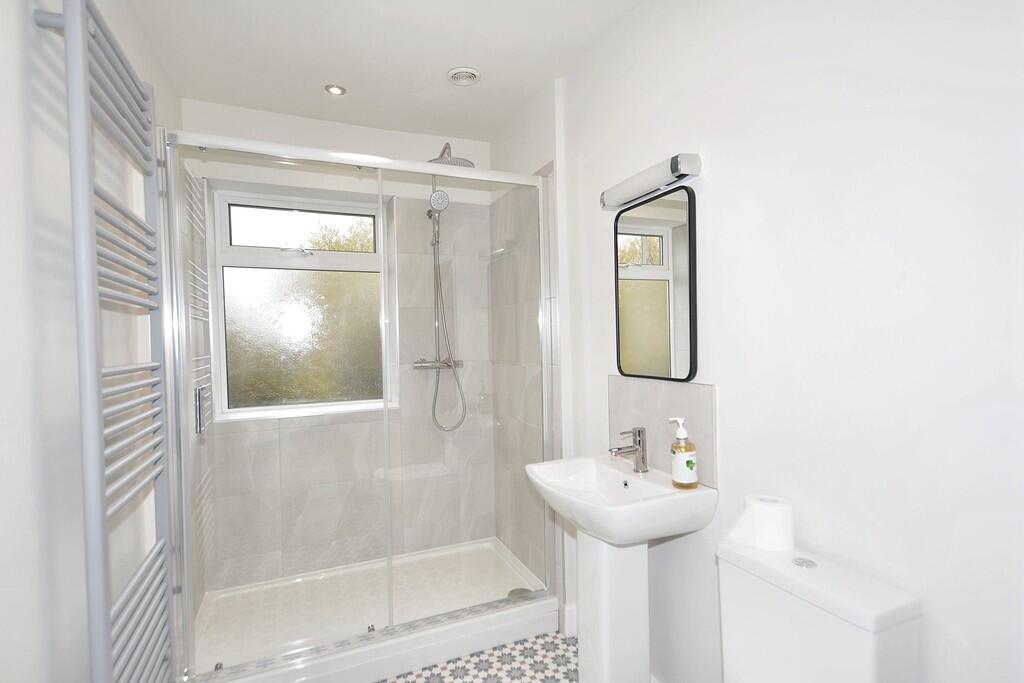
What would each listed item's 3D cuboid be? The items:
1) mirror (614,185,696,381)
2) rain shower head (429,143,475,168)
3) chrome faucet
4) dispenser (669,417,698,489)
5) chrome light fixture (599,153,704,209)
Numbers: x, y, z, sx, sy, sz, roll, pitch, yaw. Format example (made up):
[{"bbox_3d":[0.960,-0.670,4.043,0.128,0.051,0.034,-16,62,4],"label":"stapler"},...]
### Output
[{"bbox_3d":[0.457,-0.169,1.393,0.026,0.585,0.345,-2,1,-25],"label":"mirror"},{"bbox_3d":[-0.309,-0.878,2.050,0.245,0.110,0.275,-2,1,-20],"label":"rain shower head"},{"bbox_3d":[0.384,0.362,1.400,0.145,0.143,0.046,-2,1,-25],"label":"chrome faucet"},{"bbox_3d":[0.496,0.322,1.241,0.083,0.200,0.071,-2,1,-15],"label":"dispenser"},{"bbox_3d":[0.427,-0.495,1.362,0.088,0.064,0.360,-2,1,-25],"label":"chrome light fixture"}]

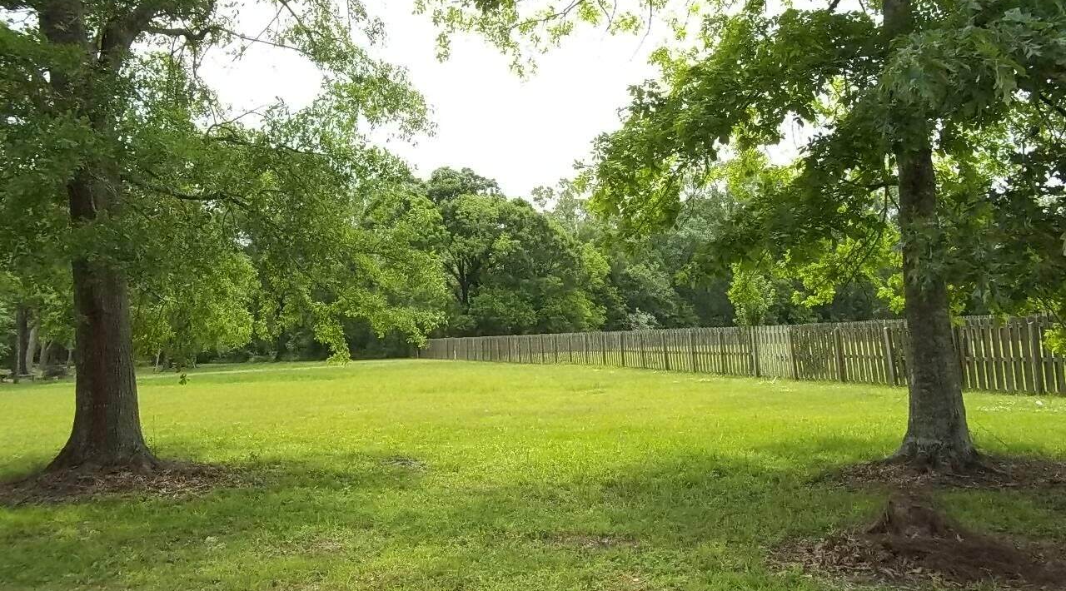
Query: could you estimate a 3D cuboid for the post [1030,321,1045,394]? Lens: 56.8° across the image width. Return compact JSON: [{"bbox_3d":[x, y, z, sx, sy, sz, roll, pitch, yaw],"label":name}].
[{"bbox_3d":[11.044,1.369,21.600,0.100,1.670,0.100,-4,-2,-17],"label":"post"}]

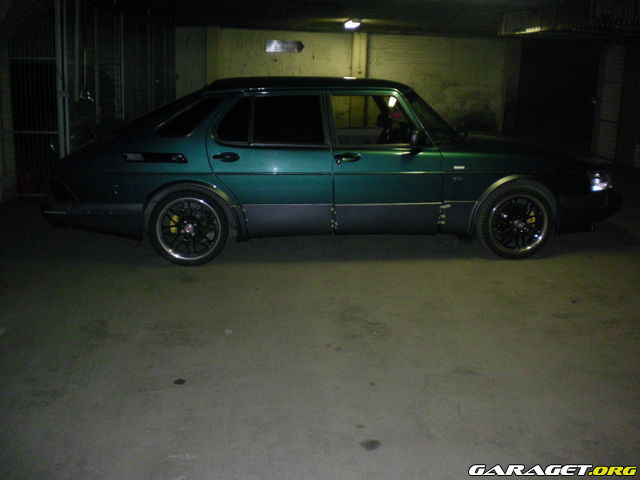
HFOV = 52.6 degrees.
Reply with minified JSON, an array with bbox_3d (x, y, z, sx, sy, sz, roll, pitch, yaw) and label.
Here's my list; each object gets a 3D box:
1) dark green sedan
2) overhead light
[{"bbox_3d":[0.205,-0.638,5.555,4.680,1.400,1.700,-1,9,-9],"label":"dark green sedan"},{"bbox_3d":[0.447,-2.964,8.900,0.220,0.140,0.220,-1,9,-9],"label":"overhead light"}]

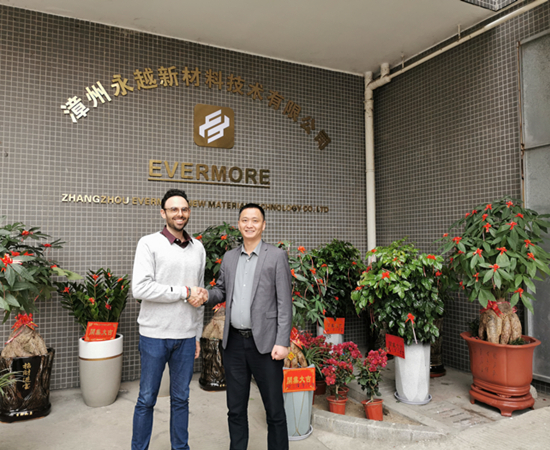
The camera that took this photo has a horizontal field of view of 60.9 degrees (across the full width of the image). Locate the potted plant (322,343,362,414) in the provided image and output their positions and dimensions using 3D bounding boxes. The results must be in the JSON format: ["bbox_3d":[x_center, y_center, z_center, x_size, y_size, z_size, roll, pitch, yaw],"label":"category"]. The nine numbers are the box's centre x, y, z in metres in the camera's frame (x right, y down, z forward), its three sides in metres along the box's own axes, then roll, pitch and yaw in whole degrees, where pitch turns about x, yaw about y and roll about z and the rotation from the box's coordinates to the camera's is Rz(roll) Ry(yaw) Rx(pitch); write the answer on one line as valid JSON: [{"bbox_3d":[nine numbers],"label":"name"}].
[{"bbox_3d":[0.565,1.275,3.976,0.330,0.553,0.300,0,-3,0],"label":"potted plant"}]

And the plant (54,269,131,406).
[{"bbox_3d":[-1.665,1.011,4.271,0.670,1.226,0.640,1,-3,-25],"label":"plant"}]

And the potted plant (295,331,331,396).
[{"bbox_3d":[0.367,1.280,4.345,0.340,0.581,0.310,0,-3,0],"label":"potted plant"}]

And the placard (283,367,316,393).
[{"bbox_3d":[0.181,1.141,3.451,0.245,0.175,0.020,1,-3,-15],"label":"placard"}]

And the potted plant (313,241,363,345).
[{"bbox_3d":[0.737,0.881,5.349,0.680,1.407,0.640,0,-3,0],"label":"potted plant"}]

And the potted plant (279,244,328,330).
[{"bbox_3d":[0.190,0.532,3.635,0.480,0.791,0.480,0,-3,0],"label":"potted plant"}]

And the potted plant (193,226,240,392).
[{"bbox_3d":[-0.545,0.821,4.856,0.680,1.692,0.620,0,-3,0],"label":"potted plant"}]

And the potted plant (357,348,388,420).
[{"bbox_3d":[0.759,1.239,3.664,0.250,0.544,0.240,0,-3,0],"label":"potted plant"}]

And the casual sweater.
[{"bbox_3d":[-0.602,0.344,2.660,0.450,0.620,0.330,1,-3,-28],"label":"casual sweater"}]

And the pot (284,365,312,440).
[{"bbox_3d":[0.171,1.323,3.554,0.270,0.512,0.270,0,-3,3],"label":"pot"}]

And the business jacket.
[{"bbox_3d":[-0.136,0.418,2.700,0.470,0.670,0.400,-1,-3,22],"label":"business jacket"}]

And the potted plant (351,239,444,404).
[{"bbox_3d":[1.074,0.818,4.105,0.780,1.415,0.740,-1,-3,20],"label":"potted plant"}]

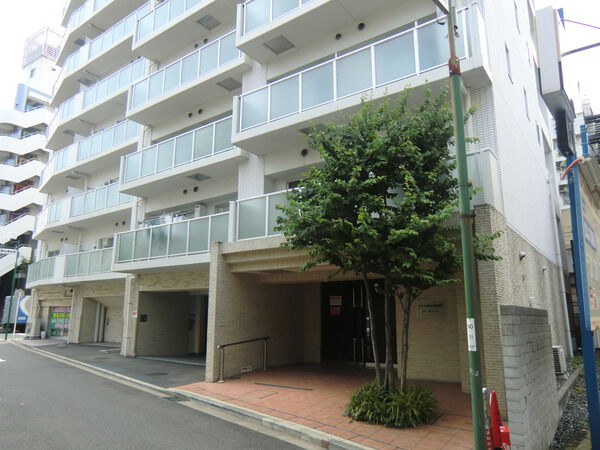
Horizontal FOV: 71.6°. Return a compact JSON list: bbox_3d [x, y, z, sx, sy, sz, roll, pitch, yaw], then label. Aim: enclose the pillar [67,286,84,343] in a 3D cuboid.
[{"bbox_3d":[-10.917,4.433,20.537,0.700,2.651,0.350,-8,-14,35],"label":"pillar"}]

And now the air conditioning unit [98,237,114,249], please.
[{"bbox_3d":[-9.314,0.857,20.023,0.800,0.580,0.300,-8,-14,35],"label":"air conditioning unit"}]

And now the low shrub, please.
[{"bbox_3d":[1.451,2.818,6.633,1.200,0.380,1.150,-8,-14,35],"label":"low shrub"}]

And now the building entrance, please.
[{"bbox_3d":[1.602,2.742,11.733,2.270,2.240,0.200,-8,-14,35],"label":"building entrance"}]

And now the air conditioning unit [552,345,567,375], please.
[{"bbox_3d":[5.776,3.027,9.440,0.300,0.570,0.800,-8,-14,35],"label":"air conditioning unit"}]

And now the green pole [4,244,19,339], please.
[{"bbox_3d":[-14.980,3.522,21.725,0.130,4.848,0.130,-8,-14,35],"label":"green pole"}]

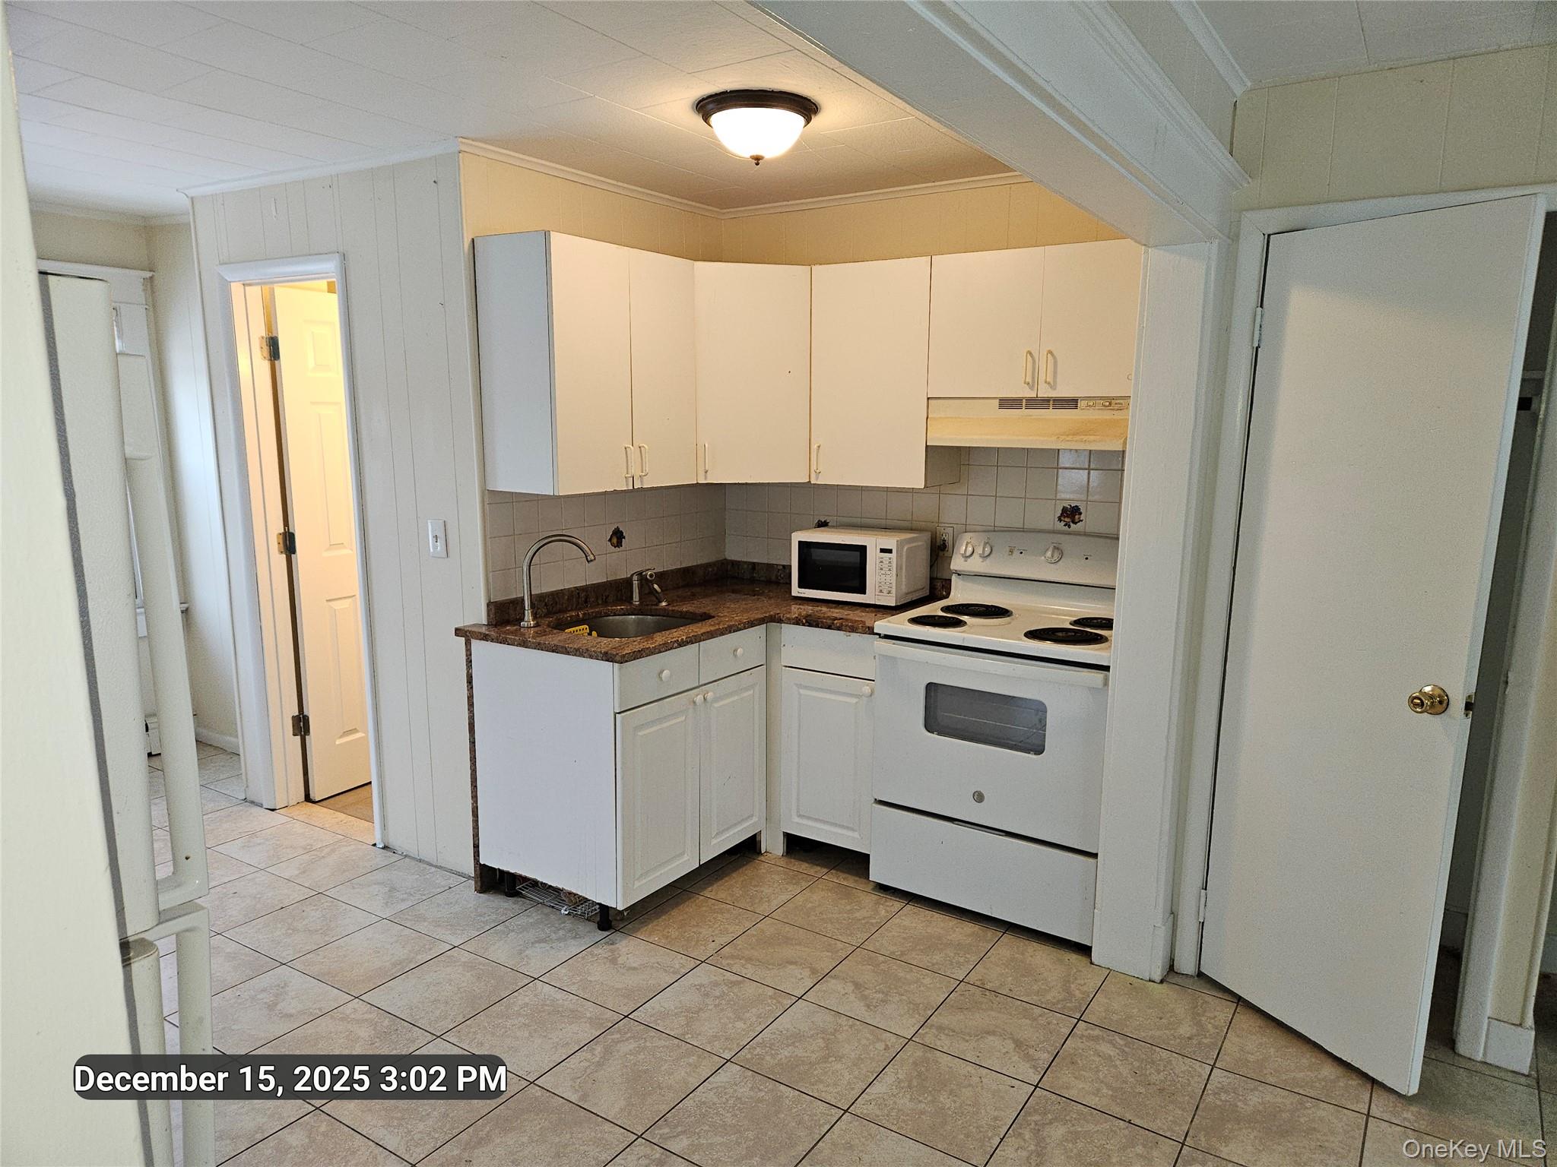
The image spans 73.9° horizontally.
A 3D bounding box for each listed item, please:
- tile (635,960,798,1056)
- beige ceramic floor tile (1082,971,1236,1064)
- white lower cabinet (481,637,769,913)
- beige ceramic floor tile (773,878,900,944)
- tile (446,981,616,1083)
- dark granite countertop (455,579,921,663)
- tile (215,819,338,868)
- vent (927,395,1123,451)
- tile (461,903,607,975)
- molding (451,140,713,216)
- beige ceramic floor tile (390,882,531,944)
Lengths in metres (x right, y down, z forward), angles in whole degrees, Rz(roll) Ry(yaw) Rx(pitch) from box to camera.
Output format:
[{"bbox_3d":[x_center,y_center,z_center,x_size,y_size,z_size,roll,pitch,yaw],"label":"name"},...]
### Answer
[{"bbox_3d":[-0.170,1.141,2.762,0.330,0.010,0.330,6,11,32],"label":"tile"},{"bbox_3d":[1.027,1.151,2.778,0.330,0.010,0.330,6,11,32],"label":"beige ceramic floor tile"},{"bbox_3d":[-0.512,0.536,3.551,0.602,0.767,0.797,6,11,32],"label":"white lower cabinet"},{"bbox_3d":[0.196,1.072,3.378,0.334,0.010,0.334,6,11,32],"label":"beige ceramic floor tile"},{"bbox_3d":[-0.637,1.169,2.712,0.333,0.010,0.333,6,11,33],"label":"tile"},{"bbox_3d":[-0.193,0.118,3.631,1.095,0.032,1.420,6,11,32],"label":"dark granite countertop"},{"bbox_3d":[-1.840,0.956,3.832,0.330,0.010,0.330,6,11,32],"label":"tile"},{"bbox_3d":[0.878,-0.530,3.403,0.755,0.162,0.448,6,11,33],"label":"vent"},{"bbox_3d":[-0.727,1.079,3.119,0.330,0.010,0.330,6,11,32],"label":"tile"},{"bbox_3d":[-0.572,-1.400,3.641,0.036,0.042,1.370,6,11,32],"label":"molding"},{"bbox_3d":[-1.025,1.068,3.359,0.334,0.010,0.334,6,11,32],"label":"beige ceramic floor tile"}]

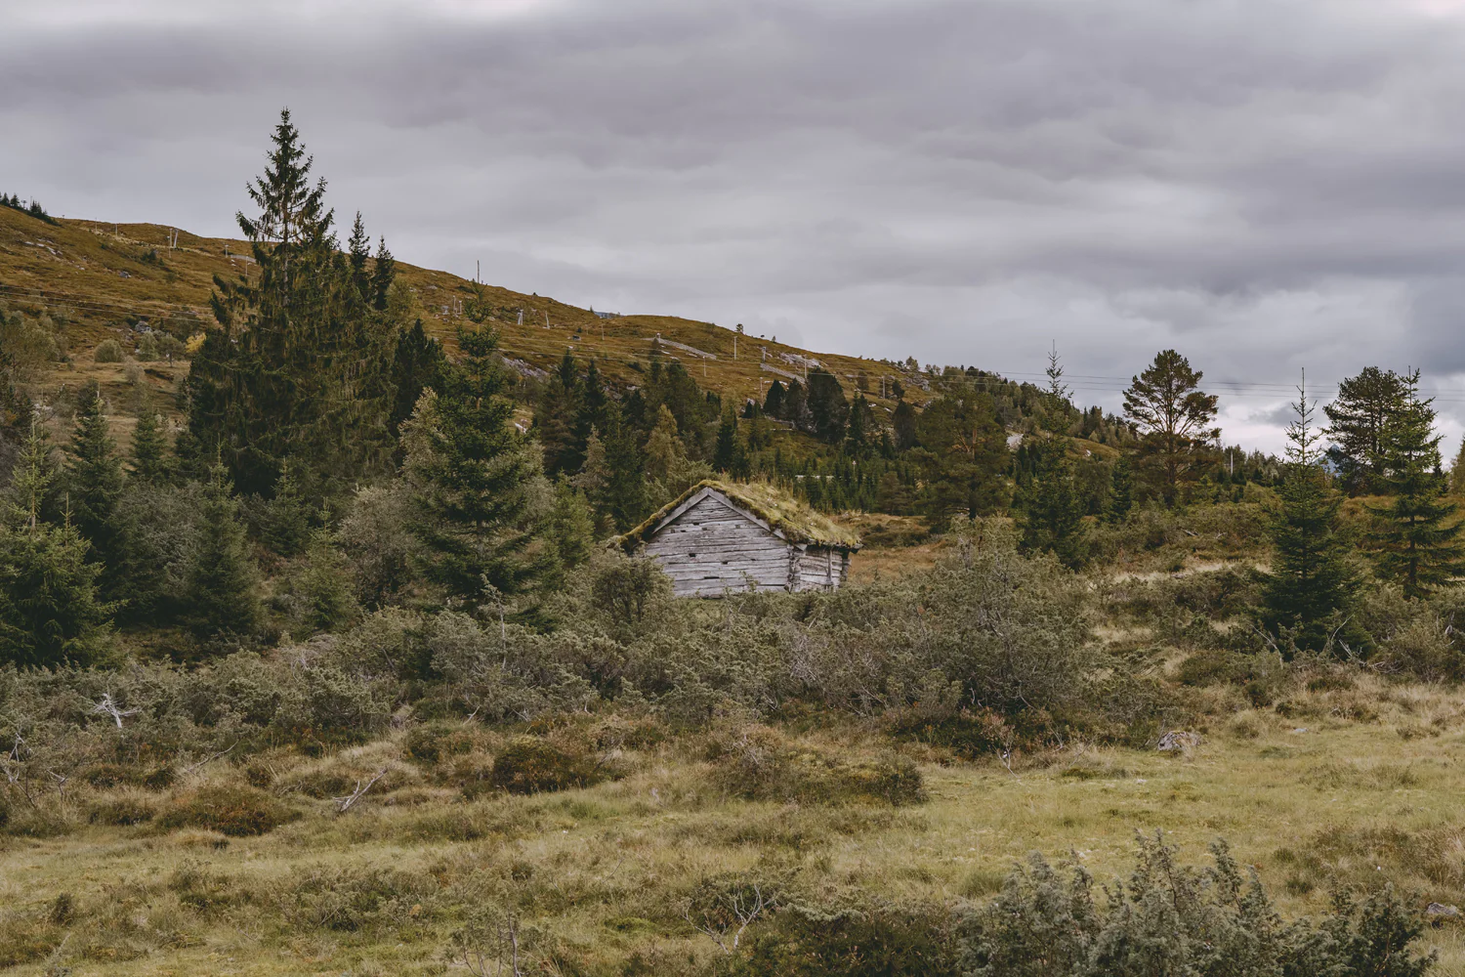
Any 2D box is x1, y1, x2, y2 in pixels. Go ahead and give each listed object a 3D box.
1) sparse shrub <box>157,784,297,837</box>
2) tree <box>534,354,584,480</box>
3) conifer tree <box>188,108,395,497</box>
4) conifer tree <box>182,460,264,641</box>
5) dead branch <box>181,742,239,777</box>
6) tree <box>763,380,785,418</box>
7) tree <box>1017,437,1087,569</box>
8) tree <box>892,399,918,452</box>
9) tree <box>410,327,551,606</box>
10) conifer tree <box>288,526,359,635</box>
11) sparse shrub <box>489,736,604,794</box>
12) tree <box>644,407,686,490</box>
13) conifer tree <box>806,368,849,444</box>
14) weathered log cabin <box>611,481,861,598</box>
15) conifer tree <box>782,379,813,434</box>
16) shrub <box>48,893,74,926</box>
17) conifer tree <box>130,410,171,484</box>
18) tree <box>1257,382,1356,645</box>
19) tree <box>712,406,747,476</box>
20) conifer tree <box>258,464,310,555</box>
[{"bbox_3d":[-3.674,2.343,14.200,1.015,0.364,0.761,0,0,0],"label":"sparse shrub"},{"bbox_3d":[-7.990,-3.324,90.000,2.321,6.014,2.321,0,-3,0],"label":"tree"},{"bbox_3d":[-16.965,-6.859,75.000,7.955,15.388,6.762,0,-2,0],"label":"conifer tree"},{"bbox_3d":[-9.137,1.087,35.000,1.477,3.324,1.477,0,0,0],"label":"conifer tree"},{"bbox_3d":[-4.820,2.490,18.000,0.538,0.317,0.280,0,-3,0],"label":"dead branch"},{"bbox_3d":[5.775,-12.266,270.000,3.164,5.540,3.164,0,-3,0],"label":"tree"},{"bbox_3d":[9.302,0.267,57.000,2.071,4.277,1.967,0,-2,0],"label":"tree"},{"bbox_3d":[21.236,-7.668,240.000,3.516,6.612,3.516,0,0,0],"label":"tree"},{"bbox_3d":[-5.157,-0.750,40.000,2.883,6.378,2.883,0,-3,0],"label":"tree"},{"bbox_3d":[-8.996,1.966,43.000,1.587,2.621,1.508,0,-2,0],"label":"conifer tree"},{"bbox_3d":[-1.524,2.265,16.000,0.938,0.464,0.797,0,0,0],"label":"sparse shrub"},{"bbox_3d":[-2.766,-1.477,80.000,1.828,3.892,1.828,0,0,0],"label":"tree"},{"bbox_3d":[11.673,-10.130,240.000,5.204,9.285,4.683,0,-2,0],"label":"conifer tree"},{"bbox_3d":[0.200,1.310,47.100,4.700,2.850,4.600,-1,-3,20],"label":"weathered log cabin"},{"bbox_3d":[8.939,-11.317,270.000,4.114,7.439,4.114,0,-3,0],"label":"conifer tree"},{"bbox_3d":[-5.160,3.231,15.000,0.202,0.255,0.192,0,-2,0],"label":"shrub"},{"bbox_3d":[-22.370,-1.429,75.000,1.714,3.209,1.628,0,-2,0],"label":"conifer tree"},{"bbox_3d":[12.404,0.529,42.000,2.141,5.884,2.034,0,-2,0],"label":"tree"},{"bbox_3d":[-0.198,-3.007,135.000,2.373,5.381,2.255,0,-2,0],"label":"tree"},{"bbox_3d":[-10.069,0.477,44.000,1.289,2.244,1.289,0,0,0],"label":"conifer tree"}]

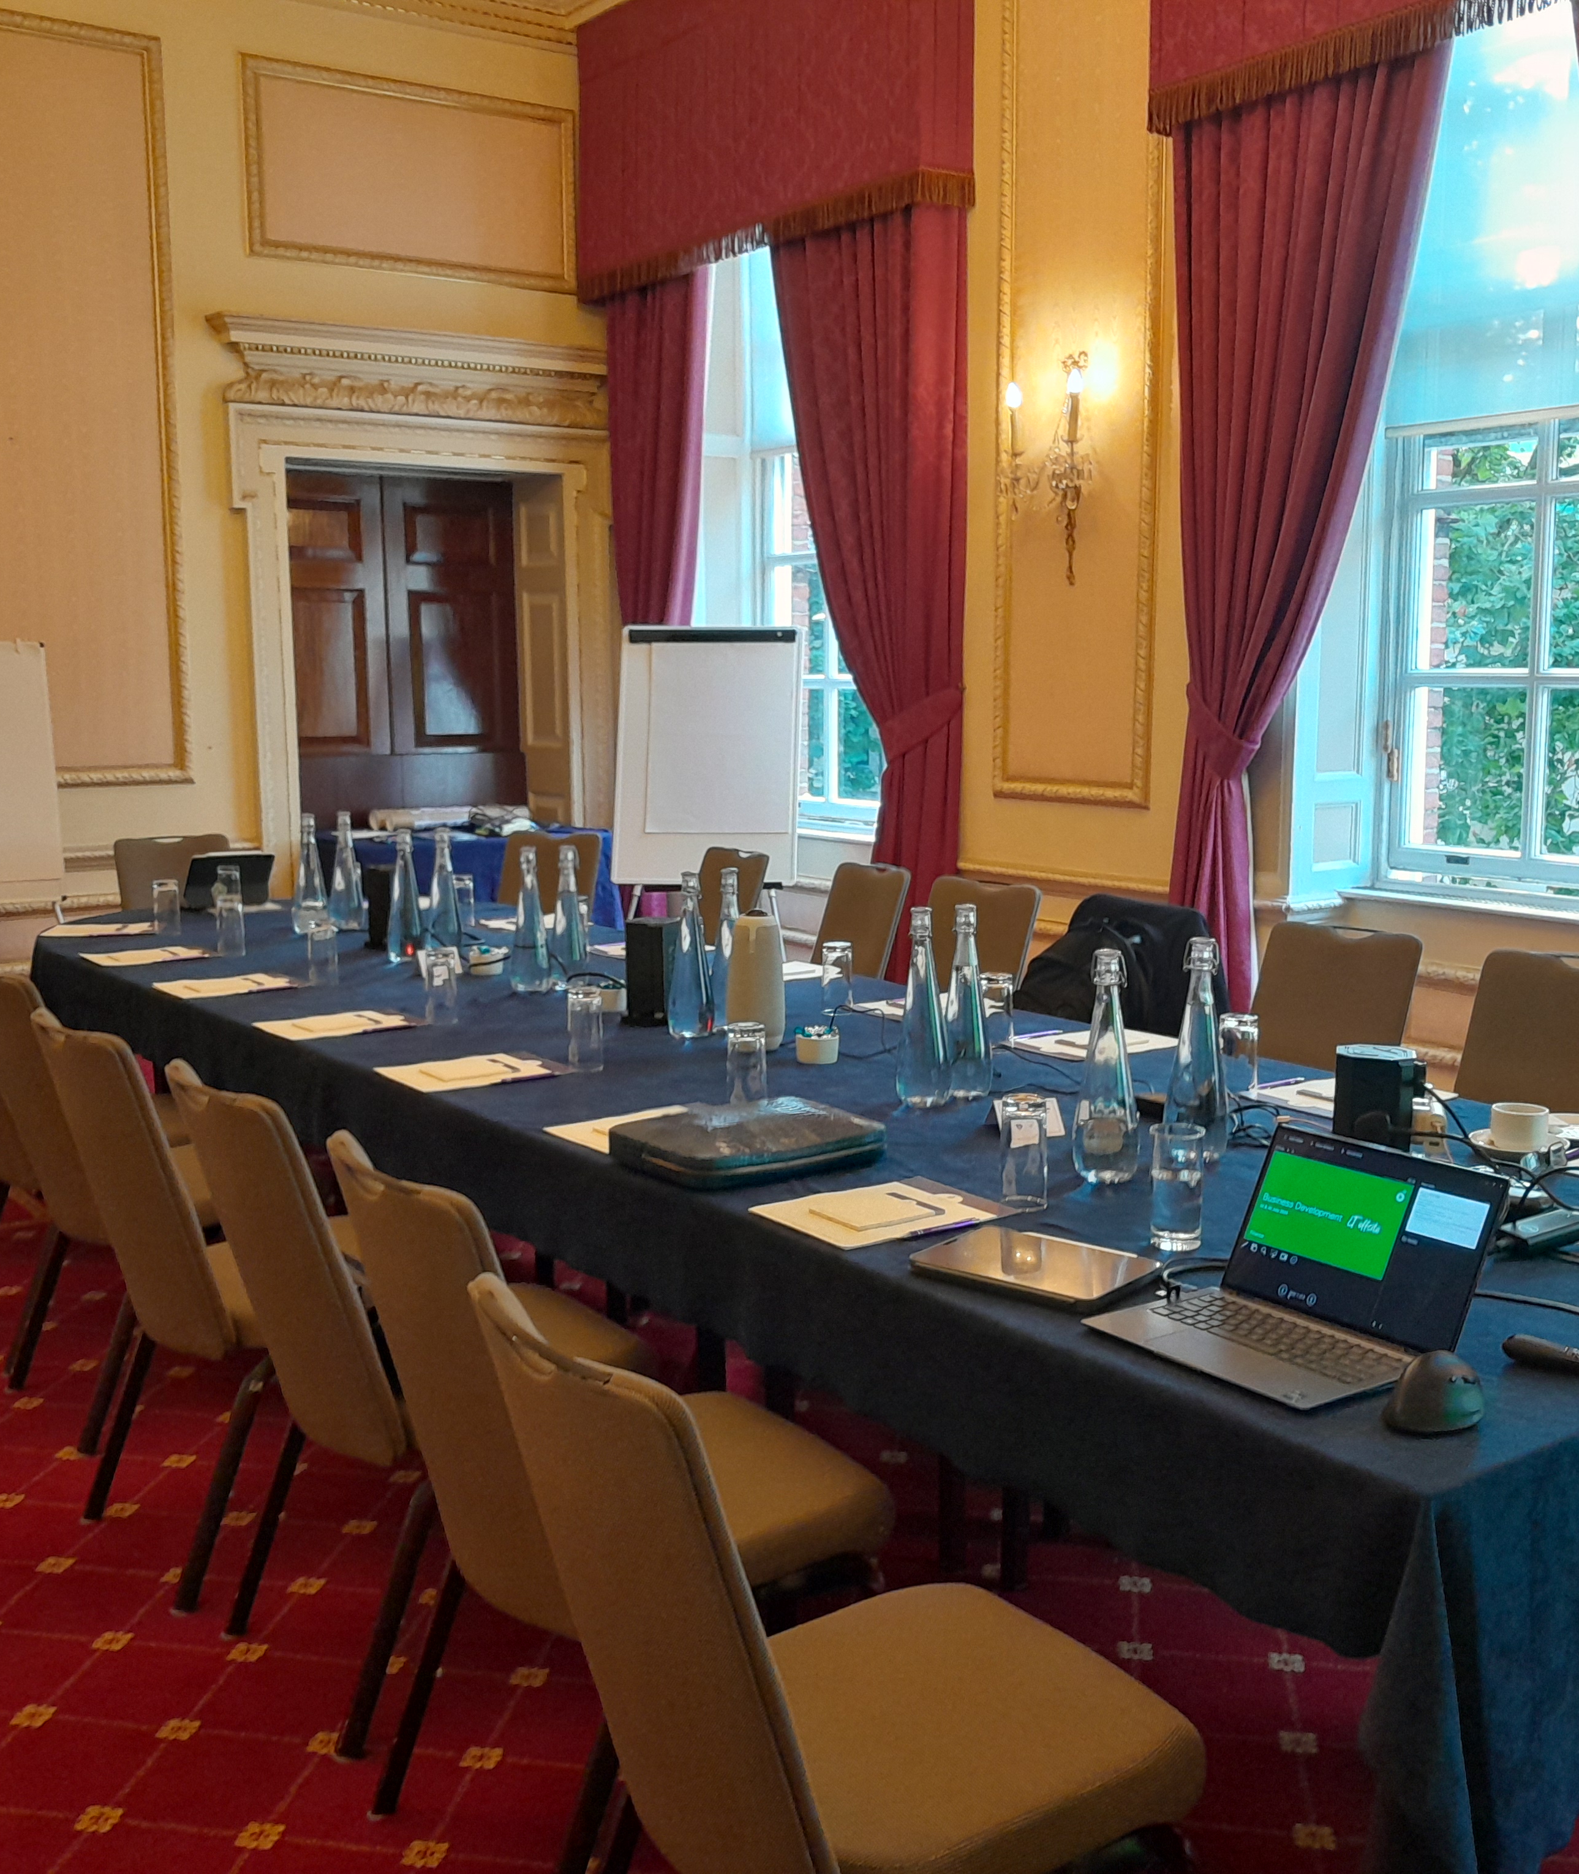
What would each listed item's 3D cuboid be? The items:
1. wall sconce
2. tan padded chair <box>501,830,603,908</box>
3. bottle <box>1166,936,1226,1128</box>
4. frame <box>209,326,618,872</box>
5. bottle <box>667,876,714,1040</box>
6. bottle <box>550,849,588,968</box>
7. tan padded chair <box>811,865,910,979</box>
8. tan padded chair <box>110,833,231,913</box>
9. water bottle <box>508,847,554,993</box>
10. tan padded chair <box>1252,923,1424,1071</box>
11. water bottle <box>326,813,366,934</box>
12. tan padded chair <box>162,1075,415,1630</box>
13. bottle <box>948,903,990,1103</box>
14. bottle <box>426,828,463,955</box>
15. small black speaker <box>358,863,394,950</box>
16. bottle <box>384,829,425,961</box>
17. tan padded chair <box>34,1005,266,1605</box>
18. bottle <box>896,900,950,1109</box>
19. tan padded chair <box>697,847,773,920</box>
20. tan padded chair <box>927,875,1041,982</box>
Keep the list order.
[{"bbox_3d":[0.836,-1.486,6.195,0.210,0.720,0.390,-6,9,-34],"label":"wall sconce"},{"bbox_3d":[-0.897,0.133,6.666,0.465,0.905,0.600,2,8,14],"label":"tan padded chair"},{"bbox_3d":[0.624,0.167,2.960,0.091,0.325,0.091,0,8,0],"label":"bottle"},{"bbox_3d":[-1.486,-1.096,8.330,1.870,2.830,0.250,-6,10,-35],"label":"frame"},{"bbox_3d":[-0.198,0.039,3.942,0.091,0.325,0.091,0,8,0],"label":"bottle"},{"bbox_3d":[-0.504,-0.049,4.449,0.086,0.326,0.086,0,8,0],"label":"bottle"},{"bbox_3d":[0.000,0.277,5.402,0.610,0.915,0.450,-5,9,-29],"label":"tan padded chair"},{"bbox_3d":[-1.901,0.149,6.378,0.450,0.915,0.610,-6,10,-35],"label":"tan padded chair"},{"bbox_3d":[-0.616,-0.041,4.635,0.095,0.338,0.095,0,8,0],"label":"water bottle"},{"bbox_3d":[0.981,0.473,4.164,0.615,0.937,0.460,-6,10,-36],"label":"tan padded chair"},{"bbox_3d":[-1.309,-0.191,5.759,0.095,0.338,0.095,-6,9,-34],"label":"water bottle"},{"bbox_3d":[-0.537,0.626,2.907,0.610,0.915,0.450,-6,10,-36],"label":"tan padded chair"},{"bbox_3d":[0.315,0.115,3.468,0.095,0.338,0.095,0,8,0],"label":"bottle"},{"bbox_3d":[-0.910,-0.118,5.135,0.091,0.325,0.091,-6,9,-34],"label":"bottle"},{"bbox_3d":[-1.108,-0.082,5.410,0.120,0.213,0.120,-6,9,-34],"label":"small black speaker"},{"bbox_3d":[-0.957,-0.102,4.849,0.086,0.326,0.086,-6,10,-35],"label":"bottle"},{"bbox_3d":[-0.891,0.569,3.327,0.610,0.915,0.450,-6,10,-37],"label":"tan padded chair"},{"bbox_3d":[0.224,0.116,3.239,0.086,0.326,0.086,0,8,0],"label":"bottle"},{"bbox_3d":[-0.416,0.215,6.095,0.615,0.937,0.460,-5,9,-30],"label":"tan padded chair"},{"bbox_3d":[0.299,0.342,5.144,0.615,0.937,0.460,-6,10,-36],"label":"tan padded chair"}]

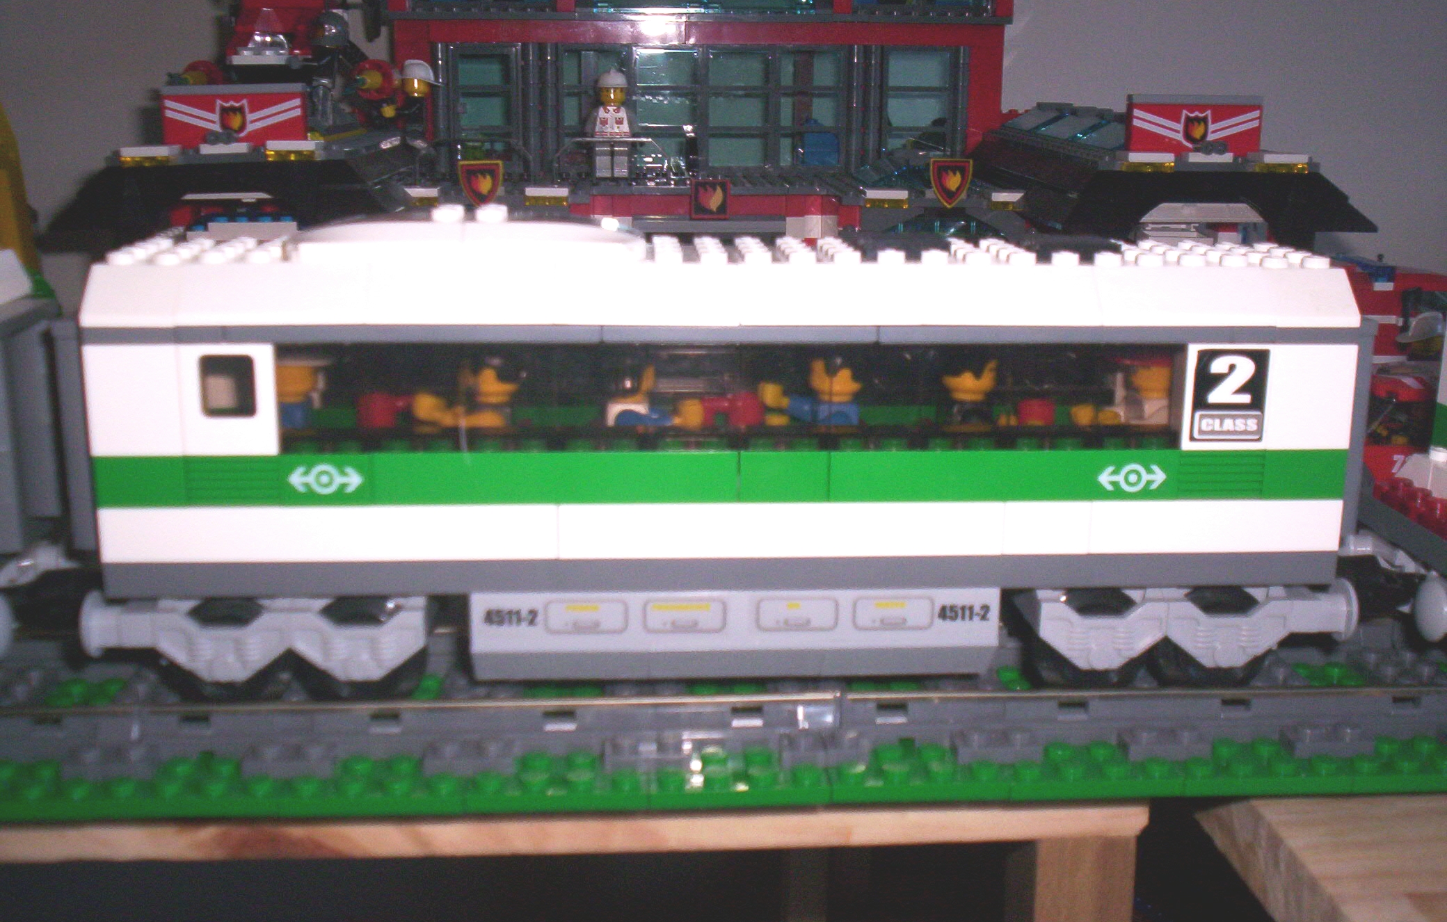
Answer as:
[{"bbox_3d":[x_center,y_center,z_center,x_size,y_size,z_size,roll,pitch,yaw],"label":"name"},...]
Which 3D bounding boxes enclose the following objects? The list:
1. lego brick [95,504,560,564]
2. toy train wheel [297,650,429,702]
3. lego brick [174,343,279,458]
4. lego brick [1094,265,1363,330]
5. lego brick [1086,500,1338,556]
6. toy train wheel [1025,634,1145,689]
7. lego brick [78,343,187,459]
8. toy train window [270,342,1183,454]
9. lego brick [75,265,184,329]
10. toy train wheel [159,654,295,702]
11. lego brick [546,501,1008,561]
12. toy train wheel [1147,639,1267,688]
[{"bbox_3d":[-0.069,0.012,0.274,0.080,0.010,0.008,0,12,-4],"label":"lego brick"},{"bbox_3d":[-0.066,0.034,0.282,0.022,0.021,0.007,0,13,-4],"label":"toy train wheel"},{"bbox_3d":[-0.085,-0.011,0.269,0.016,0.019,0.008,0,13,-4],"label":"lego brick"},{"bbox_3d":[0.090,-0.030,0.283,0.048,0.010,0.018,0,13,-4],"label":"lego brick"},{"bbox_3d":[0.090,0.011,0.286,0.048,0.010,0.008,0,12,-4],"label":"lego brick"},{"bbox_3d":[0.069,0.034,0.292,0.021,0.021,0.006,0,12,-4],"label":"toy train wheel"},{"bbox_3d":[-0.101,-0.011,0.267,0.016,0.019,0.008,0,13,-4],"label":"lego brick"},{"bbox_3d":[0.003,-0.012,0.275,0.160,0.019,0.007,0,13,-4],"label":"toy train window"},{"bbox_3d":[-0.101,-0.030,0.267,0.016,0.010,0.016,0,12,-4],"label":"lego brick"},{"bbox_3d":[-0.090,0.034,0.280,0.022,0.021,0.007,0,13,-4],"label":"toy train wheel"},{"bbox_3d":[0.010,0.011,0.280,0.080,0.010,0.008,0,12,-4],"label":"lego brick"},{"bbox_3d":[0.093,0.033,0.294,0.022,0.021,0.007,0,13,-4],"label":"toy train wheel"}]

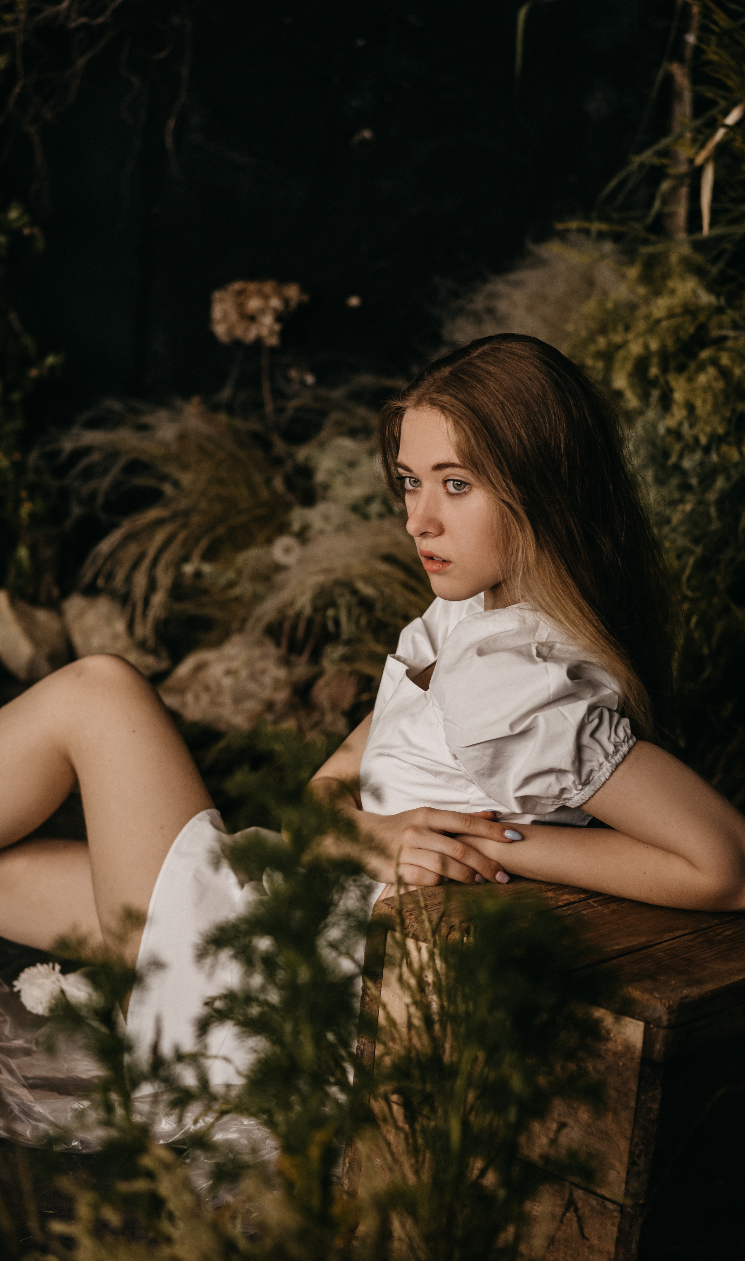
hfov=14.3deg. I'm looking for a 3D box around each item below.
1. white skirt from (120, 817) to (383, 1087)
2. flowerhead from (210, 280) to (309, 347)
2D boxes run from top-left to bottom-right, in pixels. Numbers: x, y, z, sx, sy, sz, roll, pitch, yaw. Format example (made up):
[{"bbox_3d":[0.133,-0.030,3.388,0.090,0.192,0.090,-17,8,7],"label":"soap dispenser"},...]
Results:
[{"bbox_3d":[-0.098,0.322,2.930,0.330,0.260,0.340,6,13,3],"label":"white skirt"},{"bbox_3d":[-0.171,-0.479,4.500,0.145,0.100,0.135,6,13,0],"label":"flowerhead"}]

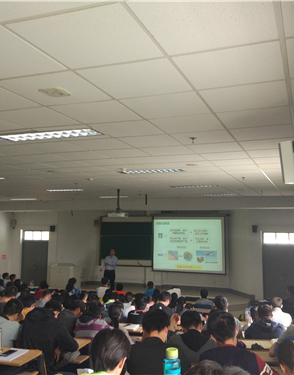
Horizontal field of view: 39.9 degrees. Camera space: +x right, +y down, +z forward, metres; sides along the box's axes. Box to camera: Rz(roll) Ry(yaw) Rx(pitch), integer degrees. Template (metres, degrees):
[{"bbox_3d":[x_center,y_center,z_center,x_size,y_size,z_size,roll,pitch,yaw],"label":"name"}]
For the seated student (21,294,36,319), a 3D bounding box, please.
[{"bbox_3d":[-1.532,1.964,5.150,0.500,1.180,0.720,-1,-5,16],"label":"seated student"}]

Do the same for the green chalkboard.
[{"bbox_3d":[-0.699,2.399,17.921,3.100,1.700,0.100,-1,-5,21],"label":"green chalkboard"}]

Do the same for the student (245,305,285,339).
[{"bbox_3d":[1.554,2.174,5.284,0.500,1.250,0.720,-1,-5,21],"label":"student"}]

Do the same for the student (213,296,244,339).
[{"bbox_3d":[1.085,2.150,5.576,0.500,1.280,0.720,-1,-5,21],"label":"student"}]

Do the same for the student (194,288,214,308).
[{"bbox_3d":[1.371,3.071,9.634,0.500,1.260,0.720,-1,-5,21],"label":"student"}]

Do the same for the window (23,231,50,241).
[{"bbox_3d":[-4.648,2.032,17.009,1.370,0.430,0.100,-2,-5,21],"label":"window"}]

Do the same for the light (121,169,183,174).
[{"bbox_3d":[0.092,-0.282,7.050,1.200,0.080,0.300,-2,-5,21],"label":"light"}]

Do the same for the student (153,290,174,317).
[{"bbox_3d":[0.264,2.436,6.945,0.500,1.250,0.720,-1,-5,21],"label":"student"}]

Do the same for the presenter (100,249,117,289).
[{"bbox_3d":[-1.249,2.883,13.324,0.560,1.710,0.420,-2,-5,21],"label":"presenter"}]

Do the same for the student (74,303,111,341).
[{"bbox_3d":[-0.638,1.969,4.807,0.500,1.180,0.720,-1,-5,21],"label":"student"}]

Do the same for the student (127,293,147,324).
[{"bbox_3d":[-0.147,2.297,6.417,0.500,1.200,0.720,-1,-5,21],"label":"student"}]

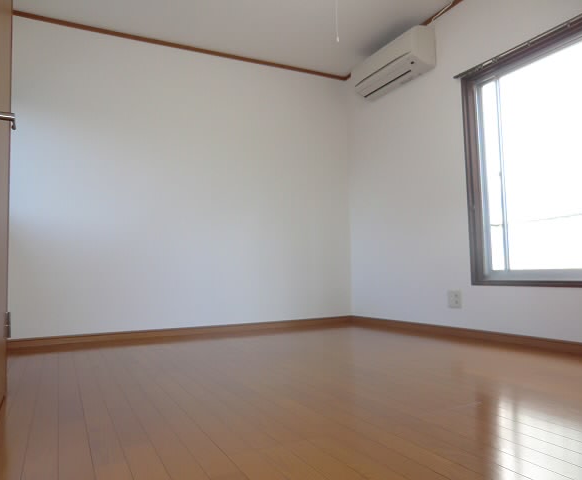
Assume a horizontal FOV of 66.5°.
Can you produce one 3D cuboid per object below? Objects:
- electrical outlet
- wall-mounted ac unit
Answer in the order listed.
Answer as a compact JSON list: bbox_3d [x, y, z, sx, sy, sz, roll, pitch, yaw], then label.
[{"bbox_3d":[1.128,0.412,3.064,0.012,0.122,0.114,1,-4,-27],"label":"electrical outlet"},{"bbox_3d":[0.787,-1.373,3.548,0.201,0.259,0.784,1,-4,-27],"label":"wall-mounted ac unit"}]

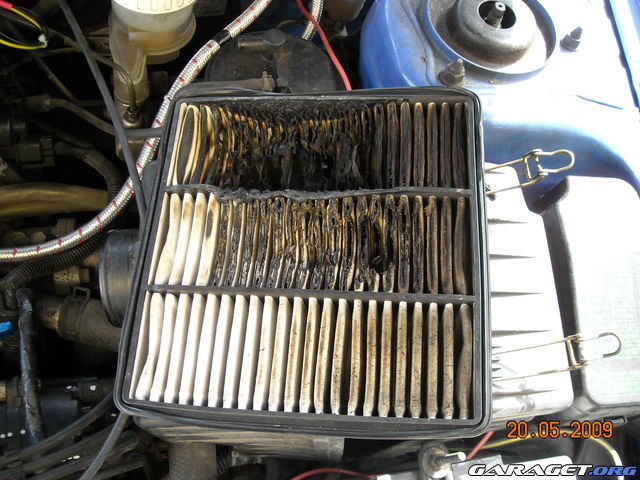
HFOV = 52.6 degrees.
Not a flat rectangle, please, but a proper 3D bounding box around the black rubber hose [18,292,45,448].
[{"bbox_3d":[-0.256,0.111,0.574,0.016,0.018,0.136,-14,71,1],"label":"black rubber hose"}]

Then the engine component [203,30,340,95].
[{"bbox_3d":[-0.036,-0.116,0.615,0.122,0.100,0.115,1,67,7],"label":"engine component"}]

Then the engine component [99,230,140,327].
[{"bbox_3d":[-0.143,0.030,0.548,0.060,0.082,0.082,-7,67,4],"label":"engine component"}]

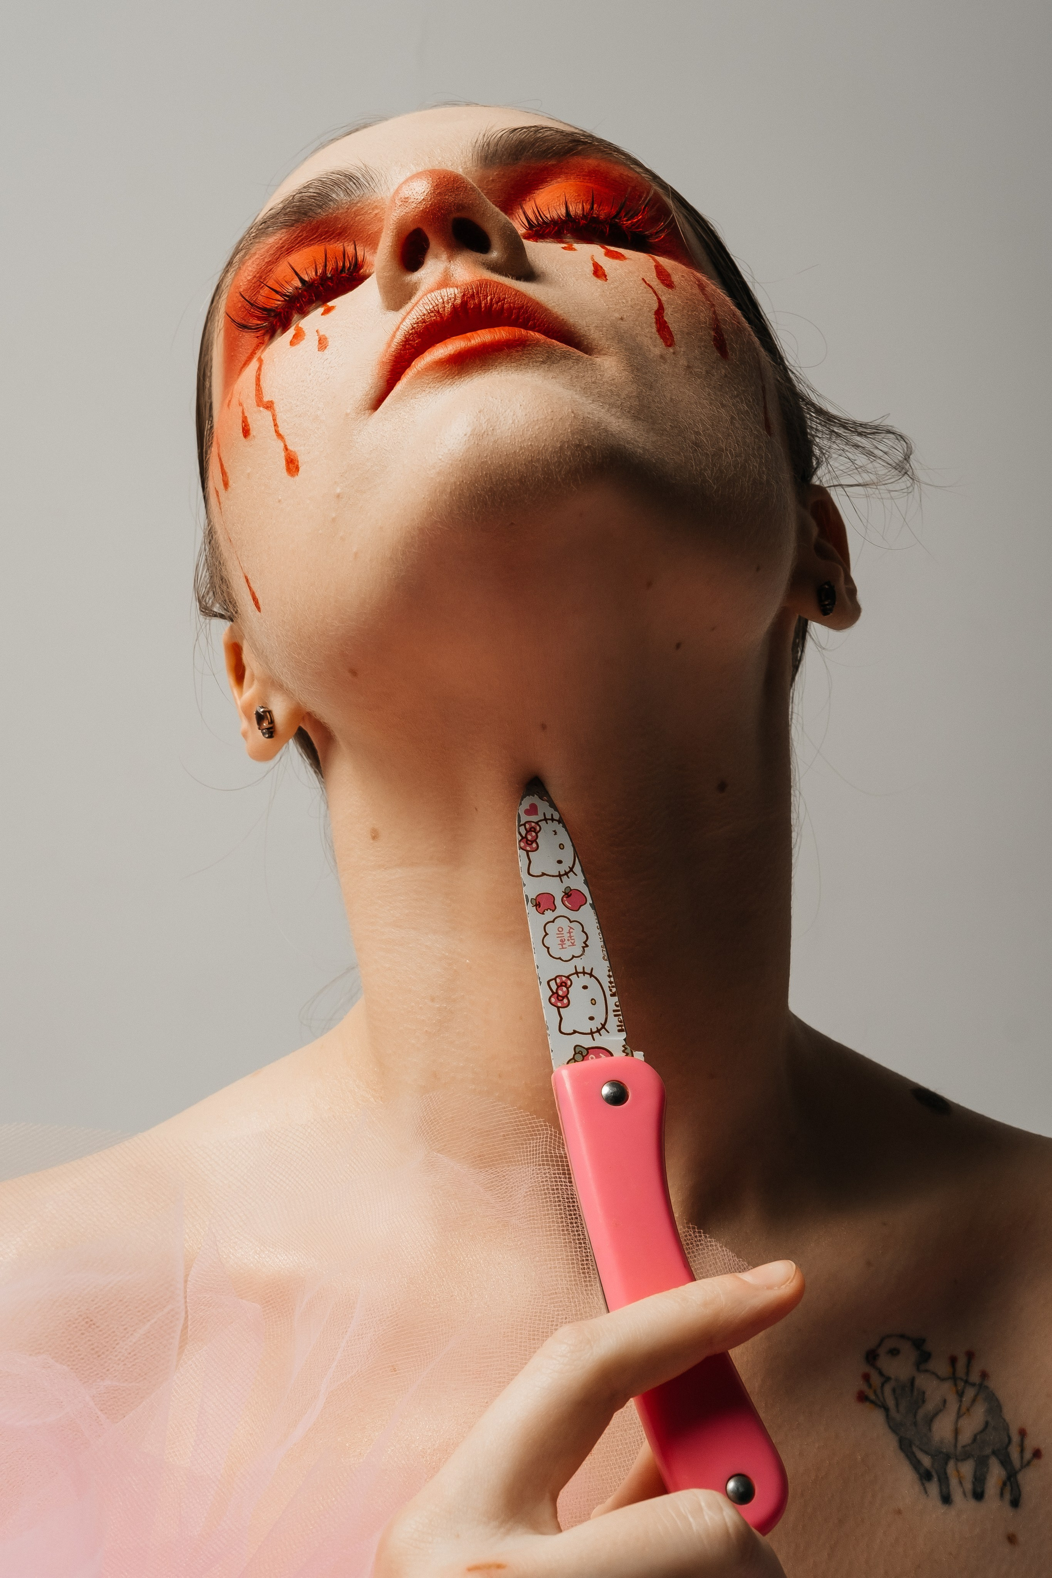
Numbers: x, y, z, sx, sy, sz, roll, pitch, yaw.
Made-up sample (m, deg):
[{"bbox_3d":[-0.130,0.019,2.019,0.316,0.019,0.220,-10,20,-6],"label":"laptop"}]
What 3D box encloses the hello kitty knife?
[{"bbox_3d":[0.018,0.069,0.400,0.024,0.169,0.013,-11,-30,-10],"label":"hello kitty knife"}]

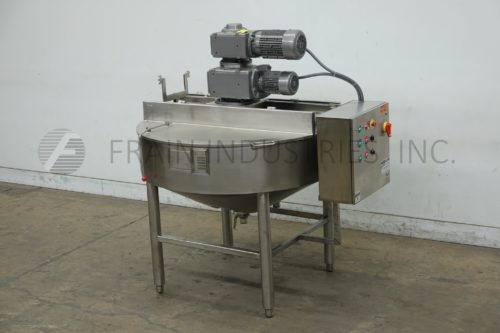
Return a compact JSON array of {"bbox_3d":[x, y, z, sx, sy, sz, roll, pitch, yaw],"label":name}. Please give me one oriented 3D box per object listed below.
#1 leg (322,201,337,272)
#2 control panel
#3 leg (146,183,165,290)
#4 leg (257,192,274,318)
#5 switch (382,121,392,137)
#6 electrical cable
[{"bbox_3d":[0.494,0.318,5.246,0.064,0.732,0.064,6,16,31],"label":"leg"},{"bbox_3d":[0.603,-0.086,4.740,0.234,0.476,0.489,6,16,31],"label":"control panel"},{"bbox_3d":[-0.563,0.430,5.018,0.064,0.724,0.064,-3,14,1],"label":"leg"},{"bbox_3d":[0.091,0.494,4.617,0.064,0.732,0.064,-3,14,1],"label":"leg"},{"bbox_3d":[0.764,-0.210,4.634,0.042,0.083,0.064,6,16,31],"label":"switch"},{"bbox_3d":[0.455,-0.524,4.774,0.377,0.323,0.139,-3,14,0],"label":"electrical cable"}]

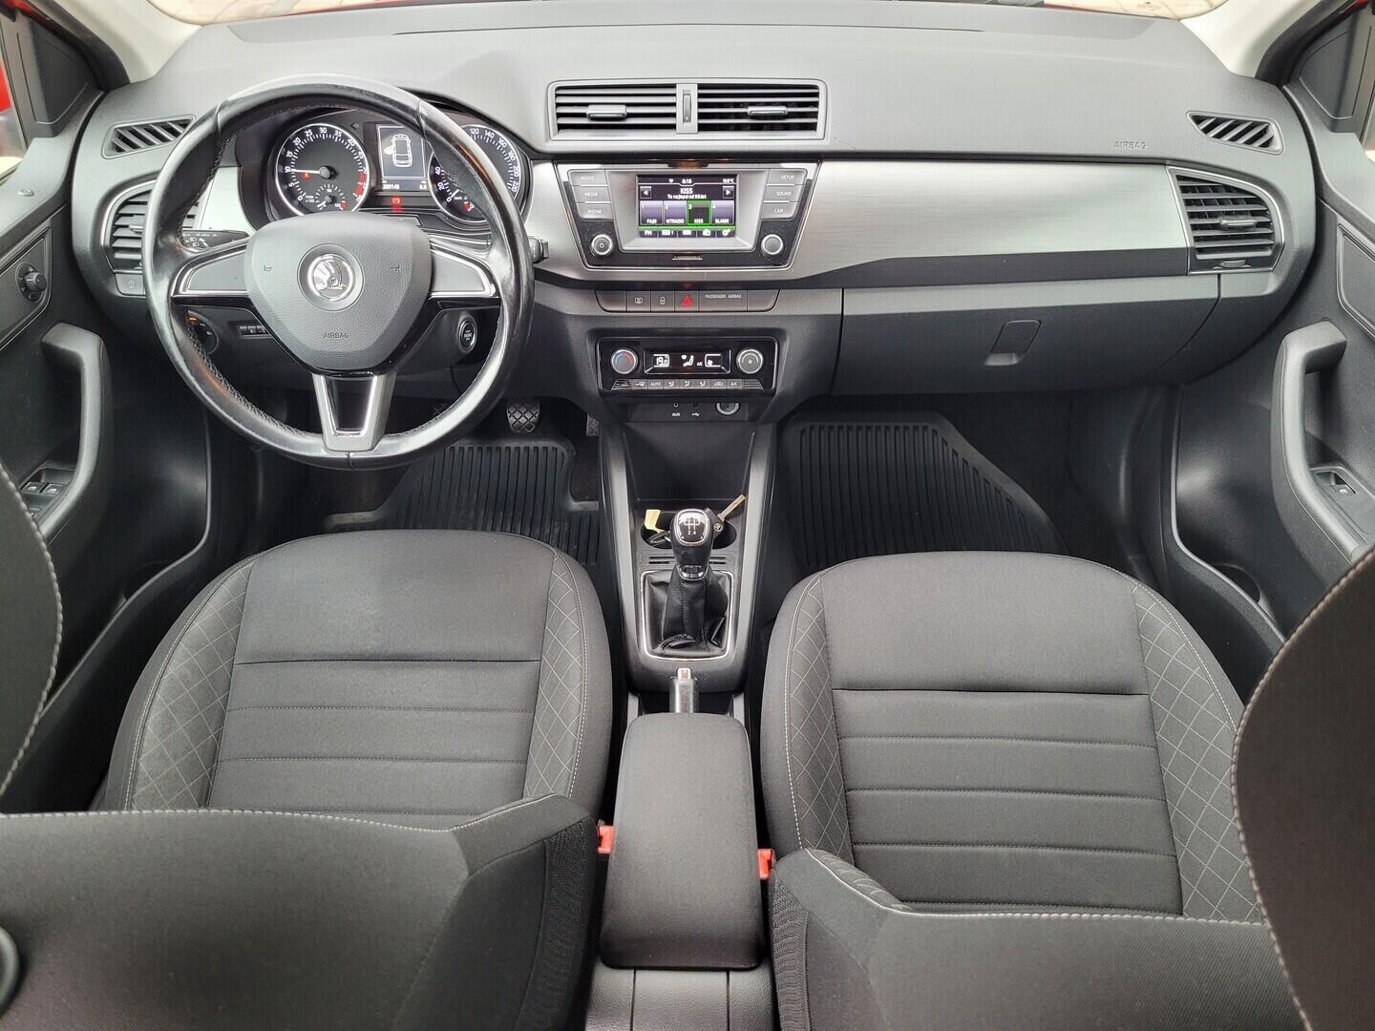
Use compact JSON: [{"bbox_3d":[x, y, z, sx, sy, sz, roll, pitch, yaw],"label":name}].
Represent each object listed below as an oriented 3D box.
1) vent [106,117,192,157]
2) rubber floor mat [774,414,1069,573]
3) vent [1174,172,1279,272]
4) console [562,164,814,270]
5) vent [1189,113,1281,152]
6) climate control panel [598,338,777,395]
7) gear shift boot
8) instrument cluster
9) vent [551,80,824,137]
[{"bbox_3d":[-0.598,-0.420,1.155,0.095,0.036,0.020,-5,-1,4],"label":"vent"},{"bbox_3d":[0.388,0.074,1.582,0.460,0.070,0.560,0,55,0],"label":"rubber floor mat"},{"bbox_3d":[0.594,-0.330,1.159,0.096,0.106,0.040,0,21,0],"label":"vent"},{"bbox_3d":[-0.001,-0.337,1.159,0.277,0.111,0.040,0,21,0],"label":"console"},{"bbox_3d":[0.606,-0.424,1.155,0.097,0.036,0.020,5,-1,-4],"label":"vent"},{"bbox_3d":[0.000,-0.178,1.214,0.206,0.068,0.030,0,21,0],"label":"climate control panel"},{"bbox_3d":[0.000,0.061,1.240,0.100,0.175,0.130,0,39,0],"label":"gear shift boot"},{"bbox_3d":[-0.317,-0.379,1.140,0.275,0.128,0.060,0,17,0],"label":"instrument cluster"},{"bbox_3d":[0.000,-0.444,1.135,0.295,0.059,0.030,0,14,0],"label":"vent"}]

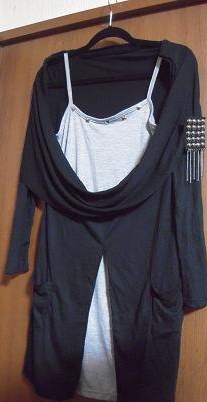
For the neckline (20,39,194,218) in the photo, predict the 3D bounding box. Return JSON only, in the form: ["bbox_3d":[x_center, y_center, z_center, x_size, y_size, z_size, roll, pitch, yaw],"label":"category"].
[{"bbox_3d":[-0.013,-0.190,0.867,0.491,0.476,0.130,0,-5,22],"label":"neckline"}]

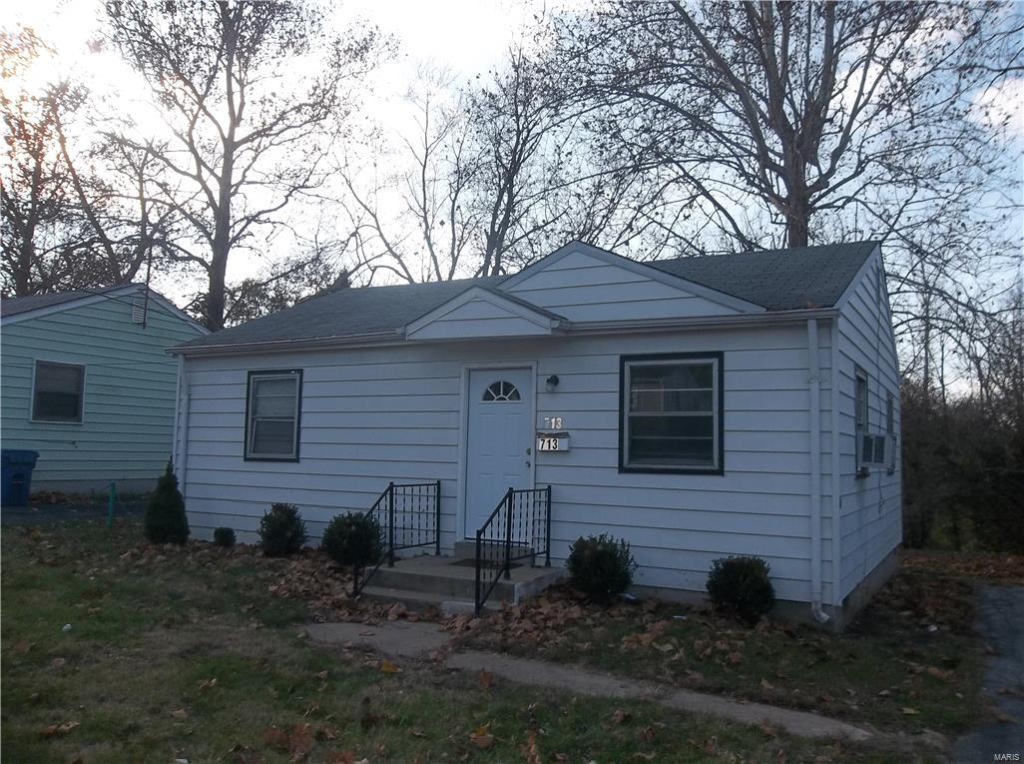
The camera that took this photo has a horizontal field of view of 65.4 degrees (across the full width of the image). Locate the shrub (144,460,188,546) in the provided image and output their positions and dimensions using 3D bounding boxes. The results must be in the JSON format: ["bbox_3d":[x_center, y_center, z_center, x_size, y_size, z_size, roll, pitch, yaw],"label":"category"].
[{"bbox_3d":[-4.869,1.690,11.270,0.635,1.190,0.635,-2,-6,30],"label":"shrub"}]

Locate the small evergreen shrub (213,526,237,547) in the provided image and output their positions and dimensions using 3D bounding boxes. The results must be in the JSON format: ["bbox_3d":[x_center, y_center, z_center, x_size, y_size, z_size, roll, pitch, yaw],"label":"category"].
[{"bbox_3d":[-3.916,2.120,10.888,0.293,0.254,0.293,-2,-6,30],"label":"small evergreen shrub"}]

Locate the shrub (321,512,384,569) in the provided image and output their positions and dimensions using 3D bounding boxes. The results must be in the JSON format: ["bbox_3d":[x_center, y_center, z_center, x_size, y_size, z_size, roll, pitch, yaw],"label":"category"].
[{"bbox_3d":[-1.921,1.915,9.620,0.740,0.700,0.720,1,-5,0],"label":"shrub"}]

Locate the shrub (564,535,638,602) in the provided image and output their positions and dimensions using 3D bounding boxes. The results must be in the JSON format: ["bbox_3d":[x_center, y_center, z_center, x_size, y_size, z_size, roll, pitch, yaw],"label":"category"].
[{"bbox_3d":[0.904,1.864,7.982,0.700,0.658,0.700,1,-5,0],"label":"shrub"}]

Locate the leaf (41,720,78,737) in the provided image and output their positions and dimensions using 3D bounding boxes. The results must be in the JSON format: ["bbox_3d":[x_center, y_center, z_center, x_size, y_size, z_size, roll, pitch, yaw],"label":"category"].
[{"bbox_3d":[-2.519,1.932,4.441,0.130,0.045,0.200,-2,-6,37],"label":"leaf"}]

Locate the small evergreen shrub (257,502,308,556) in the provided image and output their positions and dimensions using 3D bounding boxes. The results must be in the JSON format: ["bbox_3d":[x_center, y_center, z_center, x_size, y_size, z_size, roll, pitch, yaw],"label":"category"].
[{"bbox_3d":[-2.970,1.915,10.335,0.640,0.660,0.620,-1,-6,29],"label":"small evergreen shrub"}]

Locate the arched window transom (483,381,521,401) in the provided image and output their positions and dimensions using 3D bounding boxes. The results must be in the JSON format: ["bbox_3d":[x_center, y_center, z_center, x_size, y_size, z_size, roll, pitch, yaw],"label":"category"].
[{"bbox_3d":[-0.119,0.110,9.383,0.538,0.236,0.050,-2,-6,30],"label":"arched window transom"}]

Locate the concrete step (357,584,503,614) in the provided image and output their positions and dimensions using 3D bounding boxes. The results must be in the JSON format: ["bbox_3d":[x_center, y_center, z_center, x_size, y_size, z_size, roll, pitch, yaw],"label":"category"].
[{"bbox_3d":[-0.807,2.186,7.812,1.700,0.155,0.365,-1,-6,29],"label":"concrete step"}]

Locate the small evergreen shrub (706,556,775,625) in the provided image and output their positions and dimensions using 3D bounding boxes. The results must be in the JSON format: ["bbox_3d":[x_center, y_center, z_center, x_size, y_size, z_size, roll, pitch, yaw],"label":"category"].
[{"bbox_3d":[2.098,1.906,7.318,0.614,0.593,0.614,-2,-6,30],"label":"small evergreen shrub"}]

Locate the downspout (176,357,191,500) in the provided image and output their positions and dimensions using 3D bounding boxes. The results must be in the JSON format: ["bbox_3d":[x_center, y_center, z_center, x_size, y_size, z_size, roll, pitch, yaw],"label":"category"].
[{"bbox_3d":[-4.904,0.948,11.798,0.130,2.680,0.180,-1,-6,29],"label":"downspout"}]

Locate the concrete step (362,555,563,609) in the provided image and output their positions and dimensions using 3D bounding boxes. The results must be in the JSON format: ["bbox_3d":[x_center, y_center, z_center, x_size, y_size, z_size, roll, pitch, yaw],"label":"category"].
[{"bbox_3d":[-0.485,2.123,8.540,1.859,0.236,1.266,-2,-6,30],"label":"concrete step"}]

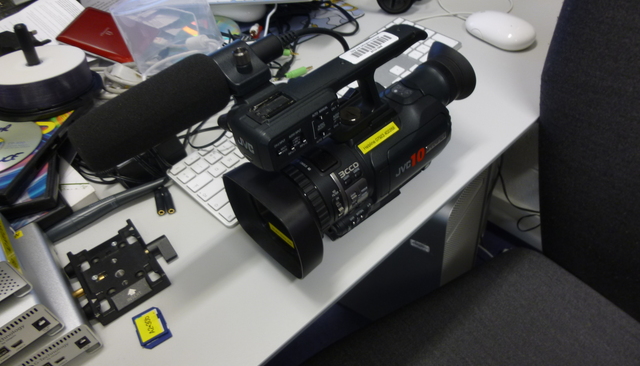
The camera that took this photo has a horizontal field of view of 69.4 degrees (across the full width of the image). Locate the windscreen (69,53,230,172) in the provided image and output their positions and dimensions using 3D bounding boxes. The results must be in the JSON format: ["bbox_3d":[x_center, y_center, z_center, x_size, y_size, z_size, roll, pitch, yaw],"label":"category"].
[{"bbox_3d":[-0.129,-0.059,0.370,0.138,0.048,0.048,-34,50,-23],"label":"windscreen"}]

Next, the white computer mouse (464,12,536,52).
[{"bbox_3d":[0.258,-0.220,0.660,0.061,0.034,0.112,-28,48,-18],"label":"white computer mouse"}]

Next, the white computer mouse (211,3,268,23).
[{"bbox_3d":[-0.142,-0.307,0.805,0.112,0.034,0.061,25,54,29],"label":"white computer mouse"}]

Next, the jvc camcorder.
[{"bbox_3d":[0.046,-0.071,0.450,0.295,0.166,0.137,-34,50,-23],"label":"jvc camcorder"}]

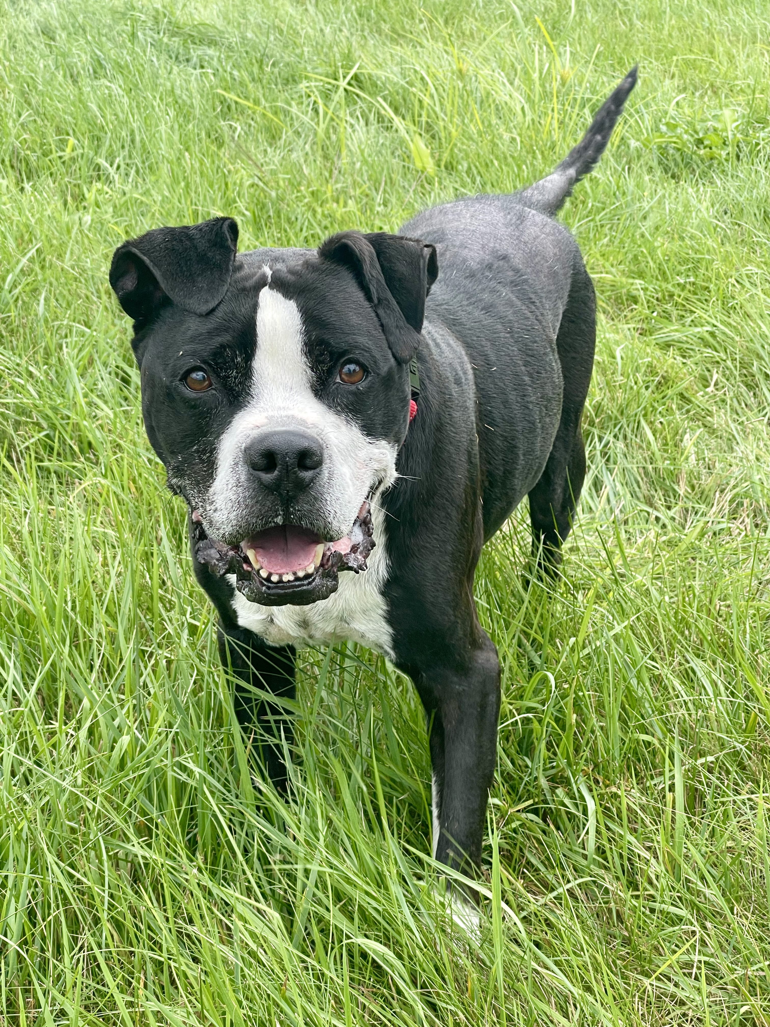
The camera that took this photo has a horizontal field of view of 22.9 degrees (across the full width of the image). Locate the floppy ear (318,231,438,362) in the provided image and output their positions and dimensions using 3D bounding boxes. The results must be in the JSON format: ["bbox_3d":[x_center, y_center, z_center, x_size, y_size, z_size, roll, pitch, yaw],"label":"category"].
[{"bbox_3d":[-0.004,-0.138,1.205,0.074,0.077,0.065,-5,17,-8],"label":"floppy ear"}]

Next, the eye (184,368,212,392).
[{"bbox_3d":[-0.113,-0.081,1.150,0.017,0.015,0.011,-3,17,-1],"label":"eye"}]

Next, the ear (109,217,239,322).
[{"bbox_3d":[-0.133,-0.153,1.195,0.080,0.064,0.060,-3,17,0],"label":"ear"}]

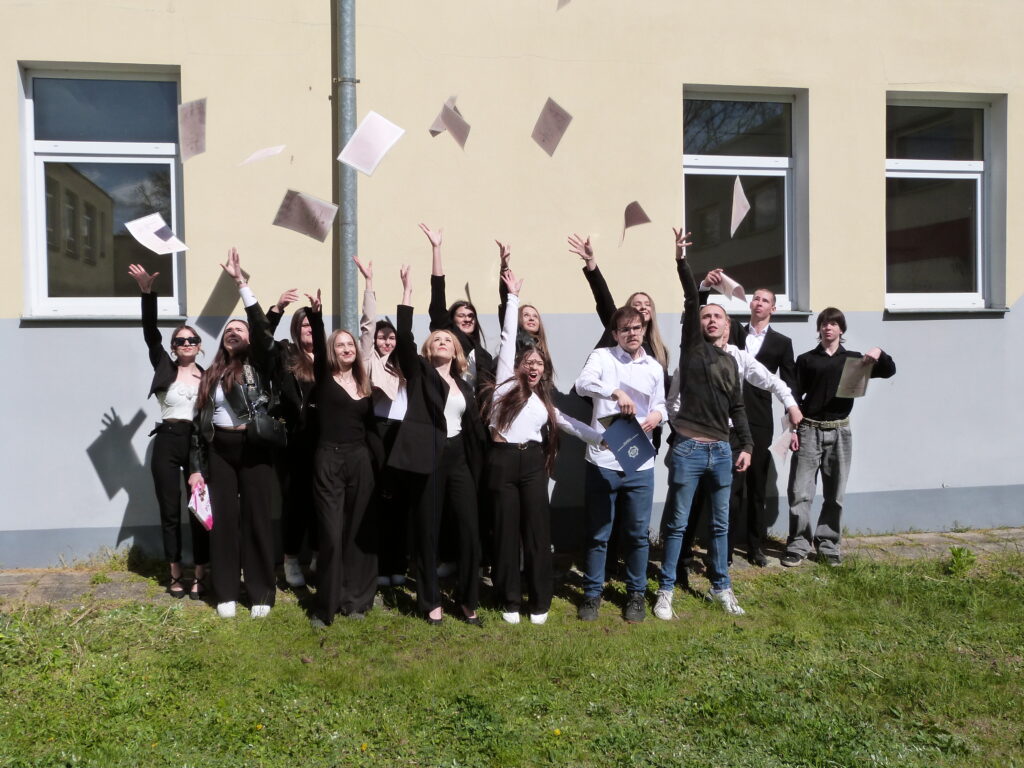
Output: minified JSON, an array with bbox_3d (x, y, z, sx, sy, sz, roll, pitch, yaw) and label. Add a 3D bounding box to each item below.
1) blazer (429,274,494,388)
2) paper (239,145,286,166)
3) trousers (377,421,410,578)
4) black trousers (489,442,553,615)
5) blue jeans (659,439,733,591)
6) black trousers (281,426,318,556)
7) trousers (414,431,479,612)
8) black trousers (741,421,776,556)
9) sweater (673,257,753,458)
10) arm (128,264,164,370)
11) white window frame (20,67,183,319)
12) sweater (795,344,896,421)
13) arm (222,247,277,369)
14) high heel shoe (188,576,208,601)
[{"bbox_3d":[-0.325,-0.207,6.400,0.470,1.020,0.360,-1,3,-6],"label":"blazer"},{"bbox_3d":[-1.342,-1.229,5.250,0.280,0.050,0.210,-18,21,-3],"label":"paper"},{"bbox_3d":[-0.784,0.751,6.350,0.350,1.030,0.270,-1,2,-6],"label":"trousers"},{"bbox_3d":[0.049,0.833,5.630,0.360,0.990,0.270,-1,2,-2],"label":"black trousers"},{"bbox_3d":[1.075,0.759,5.720,0.400,0.890,0.290,-1,3,-10],"label":"blue jeans"},{"bbox_3d":[-1.354,0.692,6.280,0.340,0.880,0.280,-1,2,-14],"label":"black trousers"},{"bbox_3d":[-0.377,0.809,5.620,0.380,1.020,0.300,-1,2,-5],"label":"trousers"},{"bbox_3d":[1.626,0.693,6.600,0.370,0.940,0.270,-1,3,-11],"label":"black trousers"},{"bbox_3d":[1.157,-0.159,5.660,0.450,1.110,0.330,-1,3,-9],"label":"sweater"},{"bbox_3d":[-2.317,-0.419,6.240,0.170,0.680,0.170,-8,7,-8],"label":"arm"},{"bbox_3d":[-2.946,-1.383,7.049,1.070,1.770,0.100,-1,2,-11],"label":"white window frame"},{"bbox_3d":[2.333,-0.010,6.830,0.700,0.530,0.340,-1,2,10],"label":"sweater"},{"bbox_3d":[-1.554,-0.453,5.780,0.170,0.730,0.180,-14,6,-8],"label":"arm"},{"bbox_3d":[-1.975,1.284,6.130,0.090,0.120,0.220,-1,2,-9],"label":"high heel shoe"}]

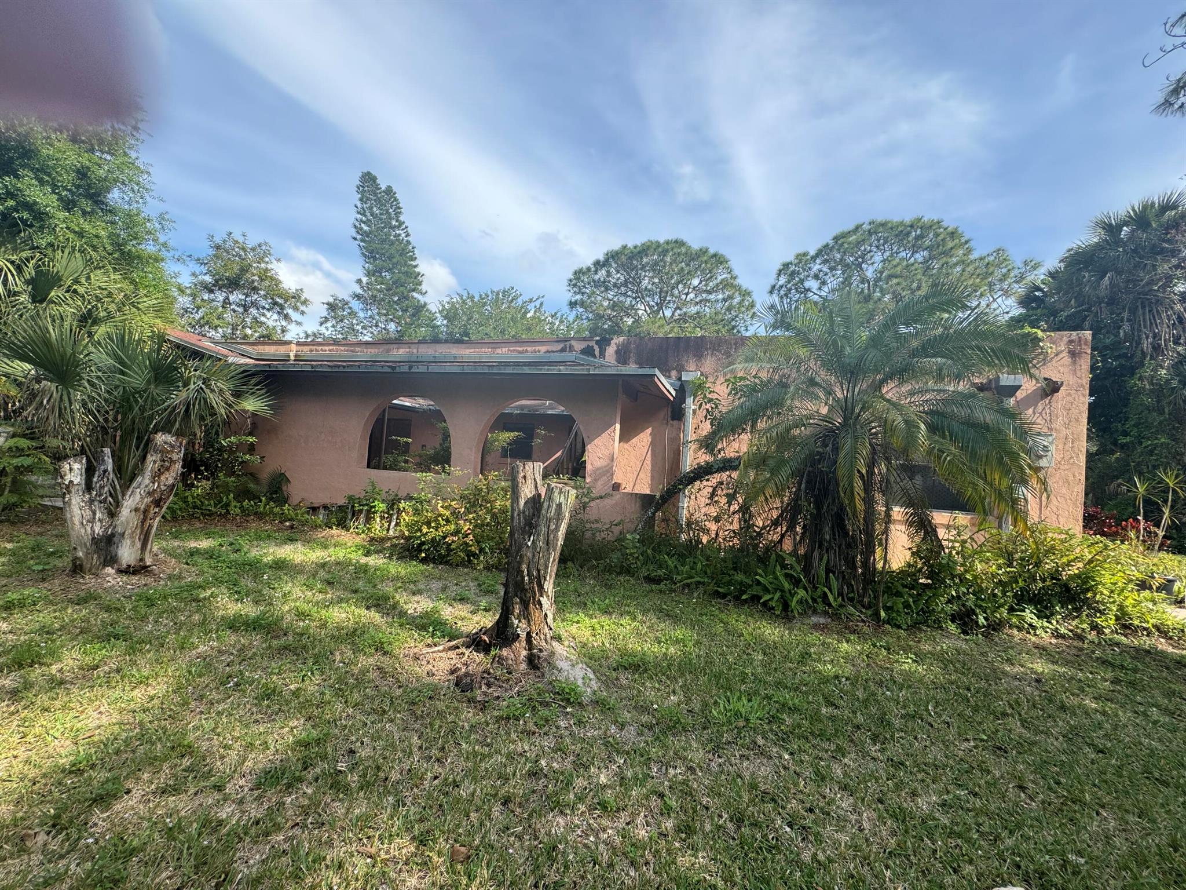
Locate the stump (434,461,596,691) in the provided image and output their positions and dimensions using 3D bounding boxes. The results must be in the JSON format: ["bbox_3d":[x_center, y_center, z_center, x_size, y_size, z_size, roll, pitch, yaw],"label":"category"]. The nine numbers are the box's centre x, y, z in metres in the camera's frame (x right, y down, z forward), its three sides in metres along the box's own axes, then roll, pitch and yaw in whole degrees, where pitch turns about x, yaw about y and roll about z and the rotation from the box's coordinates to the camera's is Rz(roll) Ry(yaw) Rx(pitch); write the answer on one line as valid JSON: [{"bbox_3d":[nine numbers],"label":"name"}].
[{"bbox_3d":[-0.504,0.772,3.129,0.980,1.330,0.780,3,1,0],"label":"stump"}]

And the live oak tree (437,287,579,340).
[{"bbox_3d":[-4.238,-3.297,23.038,7.000,8.580,6.800,3,1,0],"label":"live oak tree"}]

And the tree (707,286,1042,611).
[{"bbox_3d":[2.848,0.000,4.850,3.150,3.160,2.800,3,1,0],"label":"tree"}]

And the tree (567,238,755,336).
[{"bbox_3d":[4.163,-6.047,31.052,12.000,14.710,11.500,3,1,0],"label":"tree"}]

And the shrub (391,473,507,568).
[{"bbox_3d":[-1.710,0.843,5.799,1.450,1.000,1.200,3,1,0],"label":"shrub"}]

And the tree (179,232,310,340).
[{"bbox_3d":[-14.648,-4.183,20.031,5.600,9.390,5.300,3,1,0],"label":"tree"}]

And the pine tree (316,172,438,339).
[{"bbox_3d":[-14.133,-8.662,31.046,6.800,18.110,6.300,3,1,0],"label":"pine tree"}]

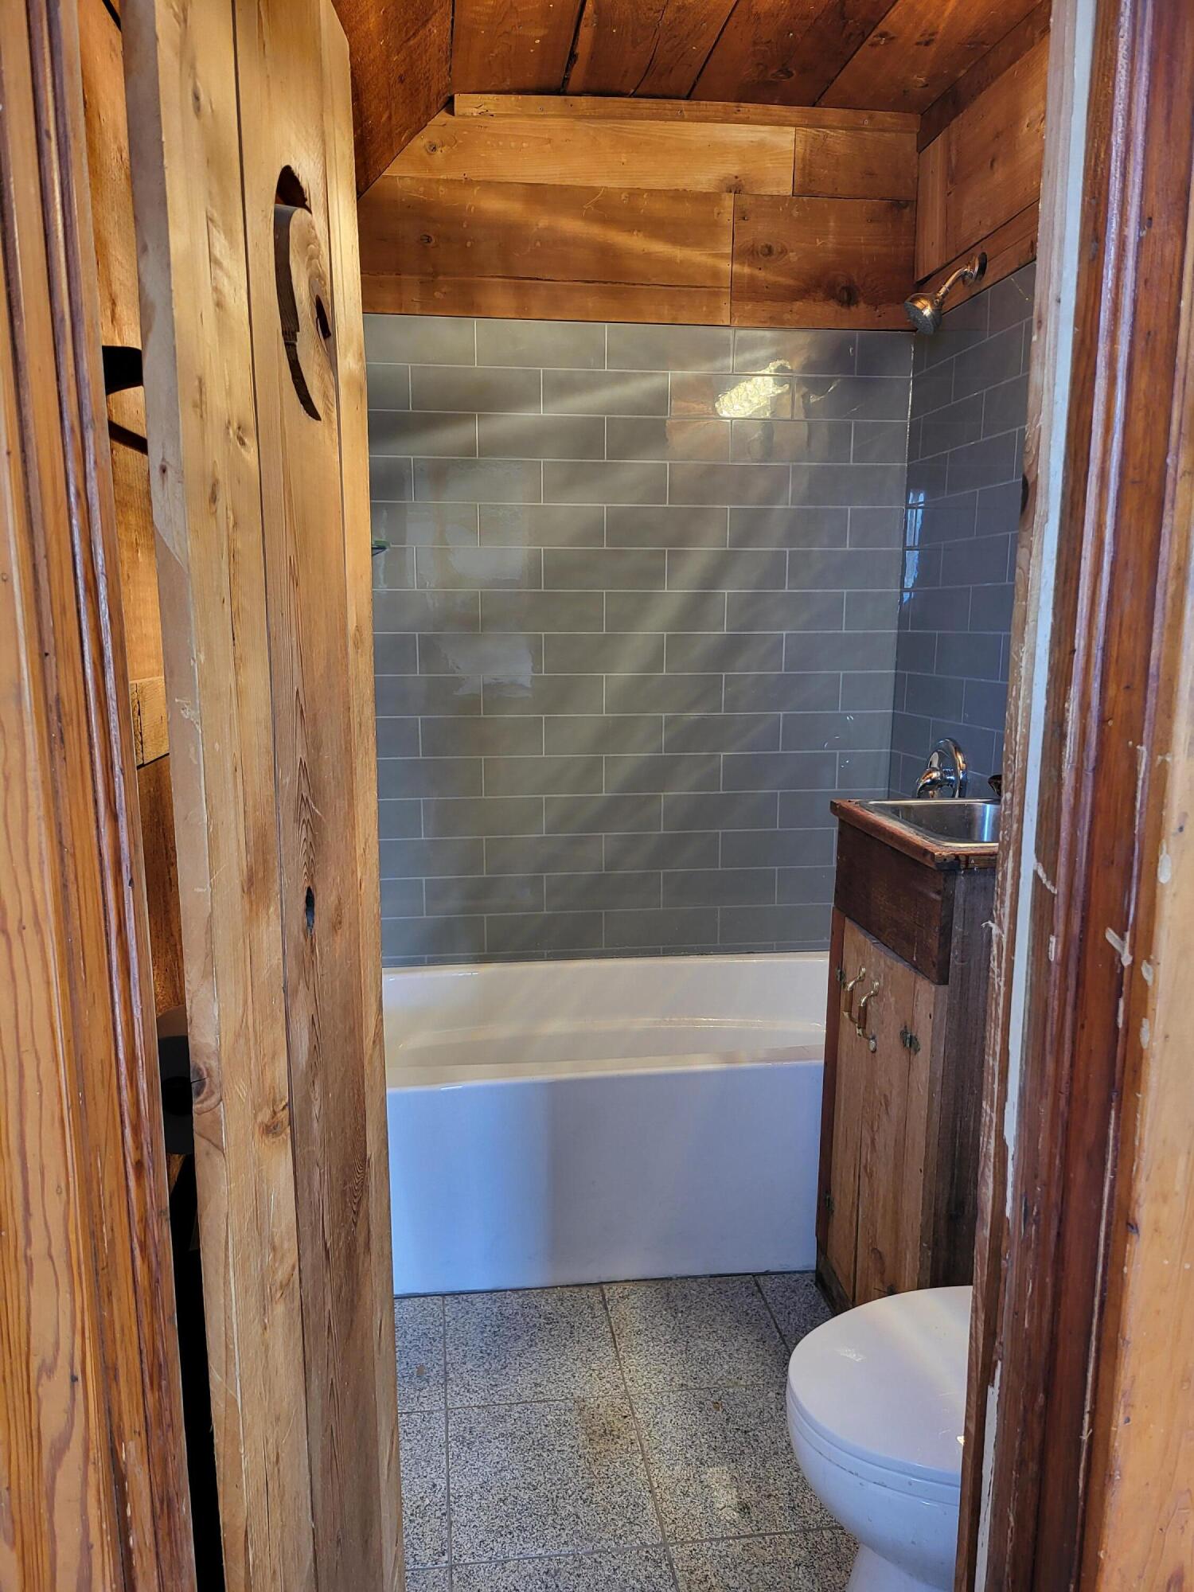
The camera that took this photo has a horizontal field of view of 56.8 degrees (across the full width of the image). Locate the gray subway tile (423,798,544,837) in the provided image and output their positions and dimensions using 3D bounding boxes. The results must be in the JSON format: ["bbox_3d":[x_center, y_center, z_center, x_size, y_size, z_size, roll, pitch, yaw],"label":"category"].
[{"bbox_3d":[-0.283,0.052,2.764,0.300,0.099,0.010,-1,11,-7],"label":"gray subway tile"}]

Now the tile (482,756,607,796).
[{"bbox_3d":[-0.133,-0.051,2.799,0.304,0.101,0.009,-1,10,-7],"label":"tile"}]

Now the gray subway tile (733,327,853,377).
[{"bbox_3d":[0.478,-1.067,2.664,0.304,0.102,0.009,-1,11,-7],"label":"gray subway tile"}]

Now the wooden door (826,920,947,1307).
[{"bbox_3d":[0.482,0.589,1.876,0.025,0.700,0.385,-1,11,-8],"label":"wooden door"}]

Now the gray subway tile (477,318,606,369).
[{"bbox_3d":[-0.130,-1.056,2.594,0.303,0.100,0.010,-1,11,-7],"label":"gray subway tile"}]

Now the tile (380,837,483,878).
[{"bbox_3d":[-0.438,0.157,2.795,0.304,0.102,0.009,-1,11,-7],"label":"tile"}]

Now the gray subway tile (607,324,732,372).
[{"bbox_3d":[0.174,-1.062,2.630,0.303,0.100,0.010,-1,11,-7],"label":"gray subway tile"}]

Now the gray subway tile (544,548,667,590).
[{"bbox_3d":[0.020,-0.550,2.682,0.300,0.099,0.010,-1,11,-7],"label":"gray subway tile"}]

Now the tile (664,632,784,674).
[{"bbox_3d":[0.324,-0.361,2.783,0.304,0.101,0.009,-1,11,-7],"label":"tile"}]

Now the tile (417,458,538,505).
[{"bbox_3d":[-0.283,-0.750,2.632,0.304,0.102,0.009,-1,11,-7],"label":"tile"}]

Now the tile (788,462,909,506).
[{"bbox_3d":[0.617,-0.761,2.714,0.289,0.099,0.010,-1,11,-7],"label":"tile"}]

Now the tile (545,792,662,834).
[{"bbox_3d":[0.019,0.048,2.826,0.304,0.101,0.009,-1,11,-7],"label":"tile"}]

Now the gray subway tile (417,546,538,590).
[{"bbox_3d":[-0.284,-0.550,2.674,0.303,0.100,0.010,-1,11,-7],"label":"gray subway tile"}]

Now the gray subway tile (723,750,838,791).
[{"bbox_3d":[0.469,-0.062,2.834,0.300,0.099,0.010,-1,11,-7],"label":"gray subway tile"}]

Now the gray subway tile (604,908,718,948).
[{"bbox_3d":[0.169,0.346,2.908,0.304,0.102,0.009,-1,11,-7],"label":"gray subway tile"}]

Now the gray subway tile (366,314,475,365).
[{"bbox_3d":[-0.433,-1.049,2.554,0.304,0.101,0.009,-1,11,-7],"label":"gray subway tile"}]

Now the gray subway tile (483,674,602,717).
[{"bbox_3d":[-0.133,-0.251,2.751,0.304,0.102,0.009,-1,11,-7],"label":"gray subway tile"}]

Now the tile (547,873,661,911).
[{"bbox_3d":[0.017,0.248,2.870,0.304,0.102,0.009,-1,11,-7],"label":"tile"}]

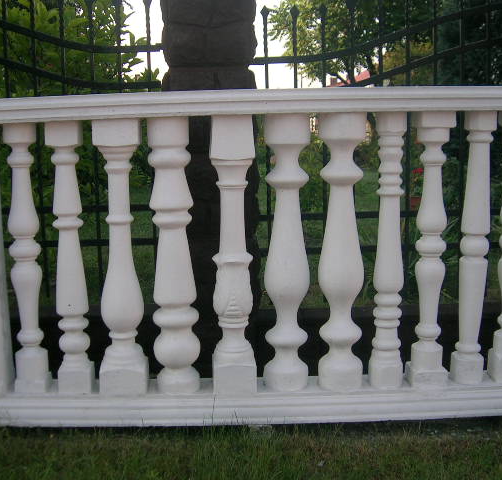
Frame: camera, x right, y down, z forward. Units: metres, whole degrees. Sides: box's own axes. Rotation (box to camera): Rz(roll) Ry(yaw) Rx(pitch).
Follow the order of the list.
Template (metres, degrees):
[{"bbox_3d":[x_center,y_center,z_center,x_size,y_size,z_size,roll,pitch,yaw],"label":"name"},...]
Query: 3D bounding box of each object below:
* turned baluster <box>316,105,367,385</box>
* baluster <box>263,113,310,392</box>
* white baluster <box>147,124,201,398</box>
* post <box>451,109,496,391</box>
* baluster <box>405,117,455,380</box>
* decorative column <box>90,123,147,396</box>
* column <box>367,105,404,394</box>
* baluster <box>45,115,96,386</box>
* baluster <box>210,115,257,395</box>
[{"bbox_3d":[0.233,0.032,1.900,0.119,0.705,0.119,-1,10,0],"label":"turned baluster"},{"bbox_3d":[0.094,0.032,1.900,0.117,0.704,0.117,-1,10,0],"label":"baluster"},{"bbox_3d":[-0.199,0.040,1.900,0.121,0.702,0.121,-1,10,0],"label":"white baluster"},{"bbox_3d":[0.574,0.024,1.900,0.086,0.701,0.086,-1,10,0],"label":"post"},{"bbox_3d":[0.464,0.029,1.900,0.096,0.706,0.096,-1,10,0],"label":"baluster"},{"bbox_3d":[-0.333,0.044,1.900,0.118,0.703,0.118,-1,10,0],"label":"decorative column"},{"bbox_3d":[0.353,0.031,1.900,0.086,0.706,0.086,-1,10,0],"label":"column"},{"bbox_3d":[-0.465,0.048,1.900,0.085,0.702,0.085,-1,10,0],"label":"baluster"},{"bbox_3d":[-0.045,0.038,1.900,0.112,0.706,0.112,-1,10,0],"label":"baluster"}]

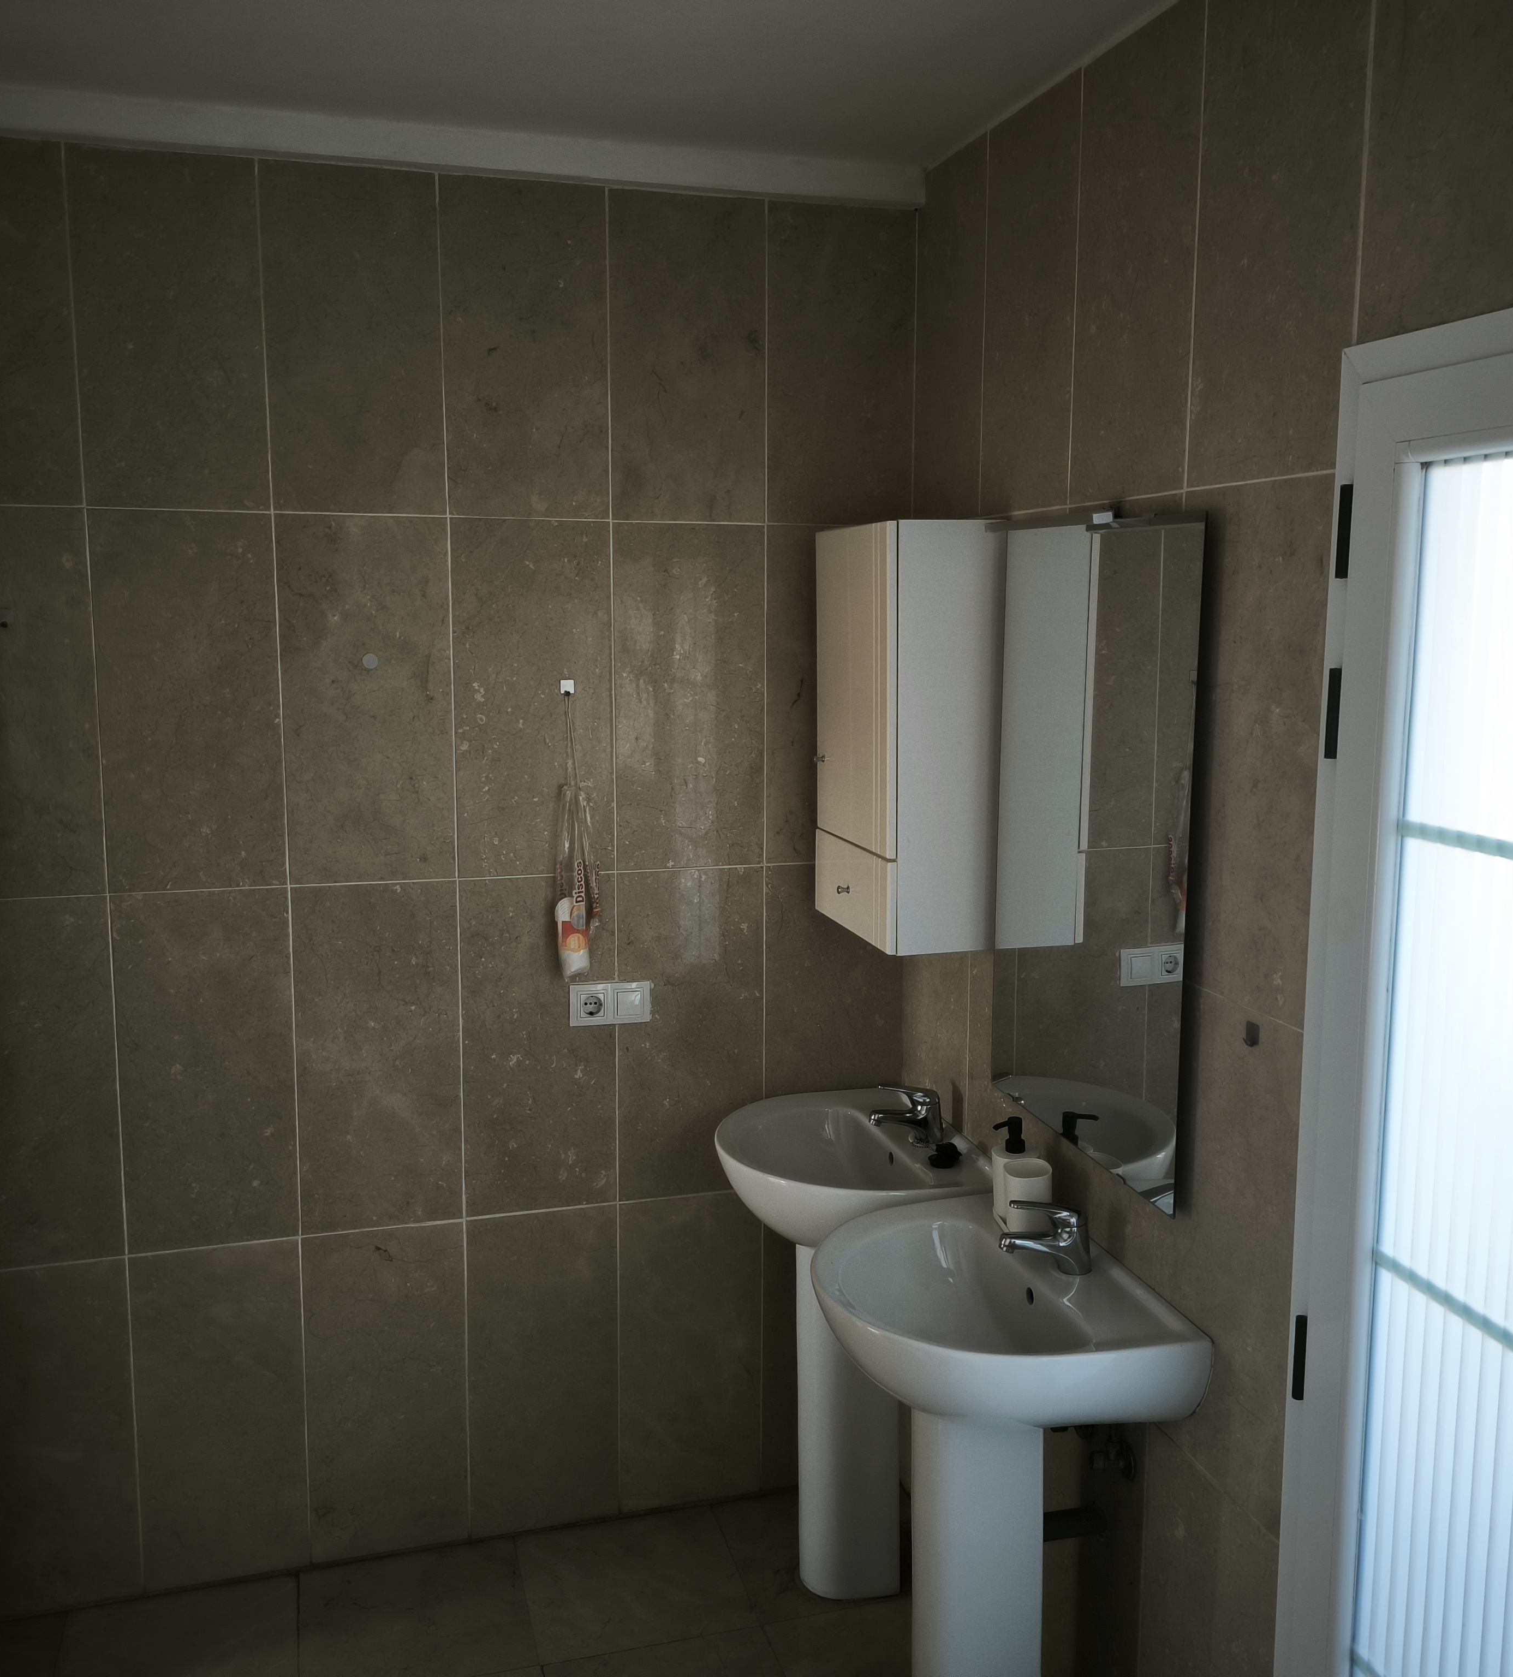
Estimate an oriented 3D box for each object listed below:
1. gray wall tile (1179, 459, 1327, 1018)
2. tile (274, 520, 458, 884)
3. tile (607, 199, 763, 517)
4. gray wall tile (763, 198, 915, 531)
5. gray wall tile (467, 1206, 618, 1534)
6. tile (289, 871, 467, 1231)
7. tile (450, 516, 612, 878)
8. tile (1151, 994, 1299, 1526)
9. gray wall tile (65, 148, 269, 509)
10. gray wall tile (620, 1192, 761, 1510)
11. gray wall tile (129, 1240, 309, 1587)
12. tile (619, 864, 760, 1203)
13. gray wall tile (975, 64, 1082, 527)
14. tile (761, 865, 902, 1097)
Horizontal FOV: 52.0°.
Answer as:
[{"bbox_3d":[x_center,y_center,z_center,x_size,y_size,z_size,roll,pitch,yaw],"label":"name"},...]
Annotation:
[{"bbox_3d":[0.607,-0.112,1.906,0.010,0.639,0.325,-2,9,-16],"label":"gray wall tile"},{"bbox_3d":[-0.700,-0.244,2.783,0.299,0.659,0.015,-2,9,-16],"label":"tile"},{"bbox_3d":[-0.124,-0.882,2.863,0.297,0.582,0.015,-2,9,-16],"label":"tile"},{"bbox_3d":[0.159,-0.893,2.945,0.287,0.582,0.015,-2,9,-16],"label":"gray wall tile"},{"bbox_3d":[-0.420,1.051,3.066,0.297,0.659,0.015,-2,9,-16],"label":"gray wall tile"},{"bbox_3d":[-0.685,0.398,2.804,0.288,0.639,0.010,-2,9,-16],"label":"tile"},{"bbox_3d":[-0.414,-0.255,2.871,0.297,0.658,0.015,-2,9,-16],"label":"tile"},{"bbox_3d":[0.604,0.523,2.000,0.010,0.639,0.325,-2,9,-16],"label":"tile"},{"bbox_3d":[-0.959,-0.826,2.541,0.288,0.567,0.010,-2,9,-16],"label":"gray wall tile"},{"bbox_3d":[-0.133,1.038,3.143,0.299,0.658,0.015,-2,9,-16],"label":"gray wall tile"},{"bbox_3d":[-0.994,1.071,2.893,0.299,0.658,0.015,-2,9,-16],"label":"gray wall tile"},{"bbox_3d":[-0.125,0.377,2.963,0.288,0.639,0.010,-2,9,-16],"label":"tile"},{"bbox_3d":[0.446,-0.856,2.514,0.015,0.642,0.334,-2,9,-16],"label":"gray wall tile"},{"bbox_3d":[0.154,0.376,3.129,0.293,0.659,0.015,-2,9,-16],"label":"tile"}]

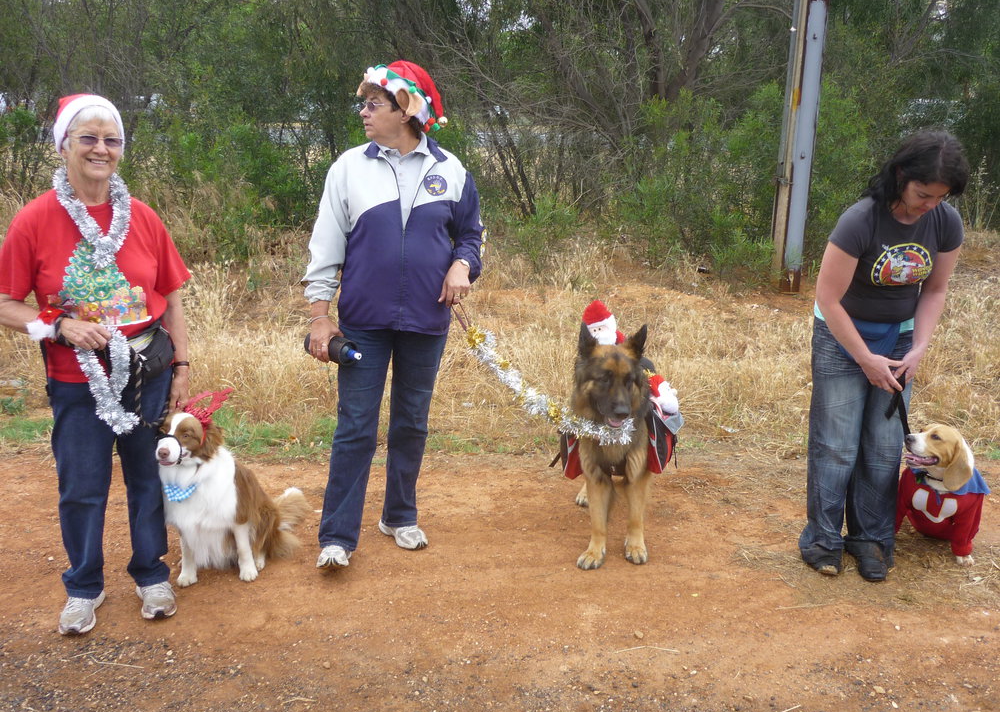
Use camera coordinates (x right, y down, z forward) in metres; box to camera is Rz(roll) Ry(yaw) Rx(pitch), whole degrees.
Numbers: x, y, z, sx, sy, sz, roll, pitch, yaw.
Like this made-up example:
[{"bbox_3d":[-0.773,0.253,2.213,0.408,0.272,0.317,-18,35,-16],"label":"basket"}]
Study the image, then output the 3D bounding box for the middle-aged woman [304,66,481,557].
[{"bbox_3d":[-0.348,-0.116,3.147,0.600,1.650,0.420,0,14,-3],"label":"middle-aged woman"}]

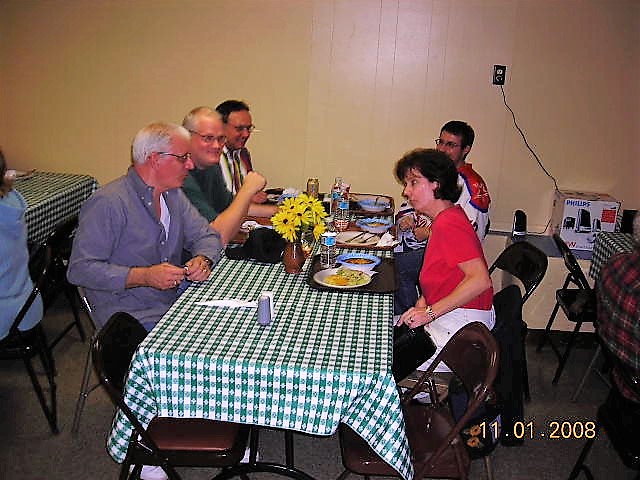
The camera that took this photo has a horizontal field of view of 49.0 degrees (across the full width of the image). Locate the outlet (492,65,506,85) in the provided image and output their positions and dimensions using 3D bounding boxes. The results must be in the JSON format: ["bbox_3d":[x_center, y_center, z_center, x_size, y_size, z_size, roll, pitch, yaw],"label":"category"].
[{"bbox_3d":[1.047,-0.959,4.094,0.071,0.115,0.030,4,15,5],"label":"outlet"}]

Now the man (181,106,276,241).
[{"bbox_3d":[-0.557,0.099,3.149,0.680,1.360,0.550,8,16,16],"label":"man"}]

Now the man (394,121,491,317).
[{"bbox_3d":[0.522,0.061,3.578,0.740,1.320,0.530,-2,16,-17],"label":"man"}]

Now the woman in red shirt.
[{"bbox_3d":[0.399,0.304,2.721,0.630,1.300,0.460,6,15,9],"label":"woman in red shirt"}]

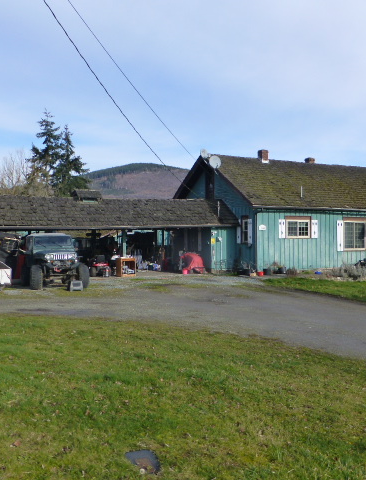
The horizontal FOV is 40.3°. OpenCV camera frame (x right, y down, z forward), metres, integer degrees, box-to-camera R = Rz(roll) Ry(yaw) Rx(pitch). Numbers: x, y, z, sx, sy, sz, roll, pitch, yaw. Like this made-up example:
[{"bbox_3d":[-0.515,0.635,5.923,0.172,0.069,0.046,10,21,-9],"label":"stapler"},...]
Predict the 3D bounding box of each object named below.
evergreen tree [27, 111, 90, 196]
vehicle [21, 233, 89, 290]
[{"bbox_3d":[-12.600,-5.600,50.000,6.800,14.700,6.600,0,0,0],"label":"evergreen tree"},{"bbox_3d":[-4.790,0.730,18.300,1.920,1.980,3.950,0,0,-25],"label":"vehicle"}]

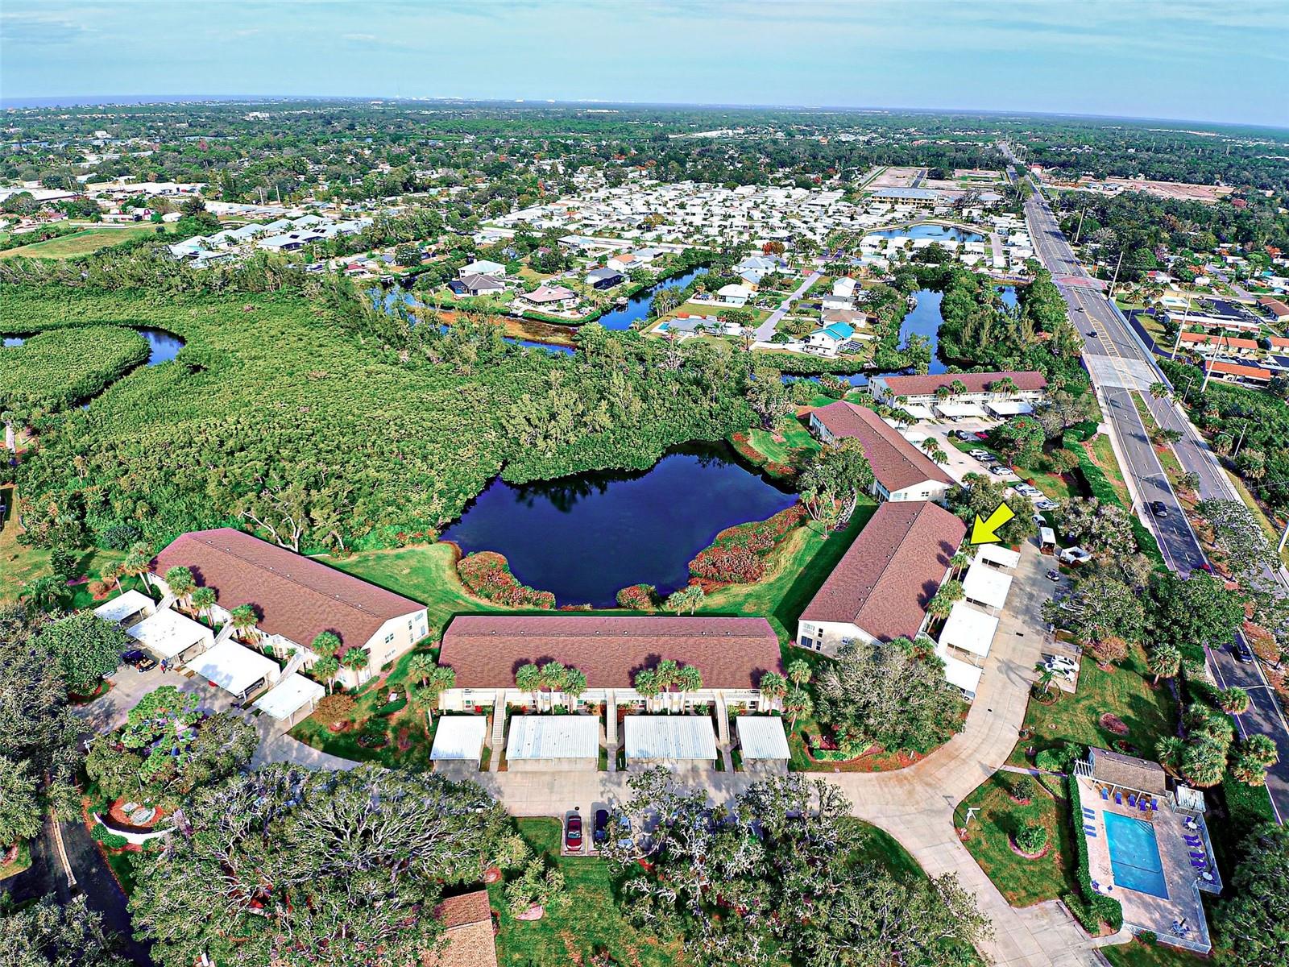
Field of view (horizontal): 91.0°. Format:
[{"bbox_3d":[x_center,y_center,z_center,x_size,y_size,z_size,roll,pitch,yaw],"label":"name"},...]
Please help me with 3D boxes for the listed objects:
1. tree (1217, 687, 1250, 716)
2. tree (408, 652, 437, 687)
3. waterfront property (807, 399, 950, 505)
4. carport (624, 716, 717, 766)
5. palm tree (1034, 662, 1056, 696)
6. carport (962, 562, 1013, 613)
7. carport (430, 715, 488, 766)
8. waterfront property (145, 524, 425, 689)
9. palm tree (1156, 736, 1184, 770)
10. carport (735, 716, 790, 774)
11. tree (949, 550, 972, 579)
[{"bbox_3d":[89.516,34.076,96.778,4.700,6.400,4.700,1,31,0],"label":"tree"},{"bbox_3d":[-33.701,30.505,97.173,4.300,8.000,4.300,1,30,0],"label":"tree"},{"bbox_3d":[66.267,-10.591,178.769,18.000,8.205,52.255,-3,28,-7],"label":"waterfront property"},{"bbox_3d":[3.648,37.602,91.849,12.840,2.550,7.100,0,31,-1],"label":"carport"},{"bbox_3d":[64.535,31.487,101.935,3.700,5.200,3.700,1,30,0],"label":"palm tree"},{"bbox_3d":[67.540,21.150,125.515,7.192,2.634,12.966,20,33,31],"label":"carport"},{"bbox_3d":[-26.603,37.491,91.343,6.686,2.634,7.294,0,28,-1],"label":"carport"},{"bbox_3d":[-66.464,20.076,116.365,53.267,8.205,16.616,15,31,23],"label":"waterfront property"},{"bbox_3d":[74.255,38.877,89.841,4.052,5.349,4.052,1,28,0],"label":"palm tree"},{"bbox_3d":[17.059,37.698,92.133,6.710,2.550,7.010,1,31,-1],"label":"carport"},{"bbox_3d":[64.204,17.353,128.306,3.849,6.564,3.849,1,28,0],"label":"tree"}]

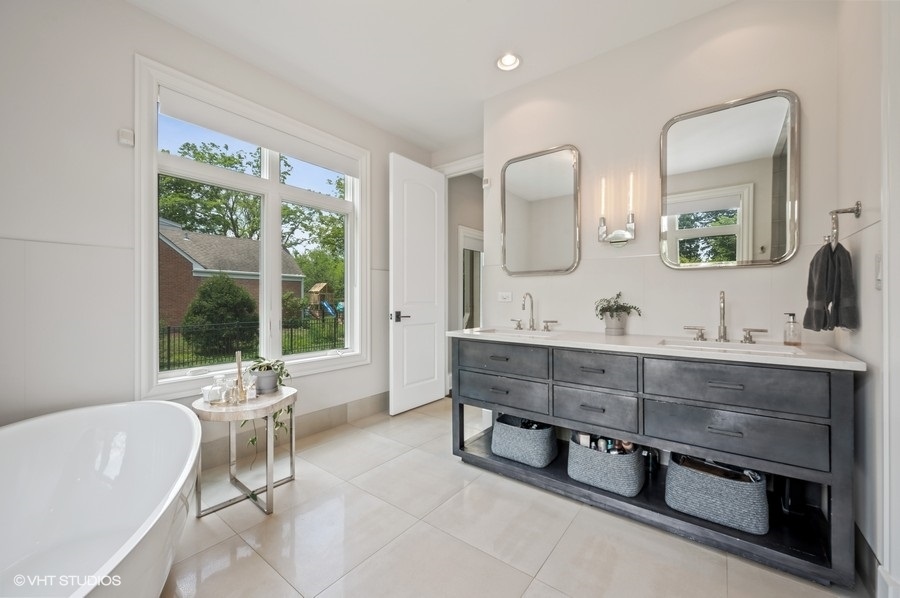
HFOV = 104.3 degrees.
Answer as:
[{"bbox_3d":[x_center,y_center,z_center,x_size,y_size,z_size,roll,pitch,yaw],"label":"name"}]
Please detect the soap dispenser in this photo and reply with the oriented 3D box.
[{"bbox_3d":[1.748,0.156,1.800,0.070,0.165,0.060,0,0,27],"label":"soap dispenser"}]

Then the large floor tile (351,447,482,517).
[{"bbox_3d":[-0.194,1.092,2.137,0.595,0.010,0.595,0,0,38],"label":"large floor tile"}]

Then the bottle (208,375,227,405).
[{"bbox_3d":[-1.213,0.471,1.820,0.075,0.137,0.075,0,0,38],"label":"bottle"}]

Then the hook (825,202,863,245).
[{"bbox_3d":[1.648,-0.300,1.469,0.090,0.190,0.160,0,0,38],"label":"hook"}]

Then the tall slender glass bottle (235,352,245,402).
[{"bbox_3d":[-1.132,0.415,1.885,0.048,0.268,0.048,0,0,38],"label":"tall slender glass bottle"}]

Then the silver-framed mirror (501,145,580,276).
[{"bbox_3d":[0.681,-0.648,2.692,0.618,0.932,0.045,0,0,37],"label":"silver-framed mirror"}]

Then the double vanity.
[{"bbox_3d":[0.946,0.672,2.125,1.954,0.866,0.639,0,0,37],"label":"double vanity"}]

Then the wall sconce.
[{"bbox_3d":[1.114,-0.585,2.326,0.218,0.465,0.115,0,0,37],"label":"wall sconce"}]

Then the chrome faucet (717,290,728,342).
[{"bbox_3d":[1.486,0.096,1.904,0.056,0.286,0.200,0,0,37],"label":"chrome faucet"}]

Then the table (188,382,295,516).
[{"bbox_3d":[-1.119,0.827,1.952,0.505,0.556,0.505,0,0,37],"label":"table"}]

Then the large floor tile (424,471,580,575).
[{"bbox_3d":[0.276,1.089,1.772,0.595,0.010,0.595,0,0,38],"label":"large floor tile"}]

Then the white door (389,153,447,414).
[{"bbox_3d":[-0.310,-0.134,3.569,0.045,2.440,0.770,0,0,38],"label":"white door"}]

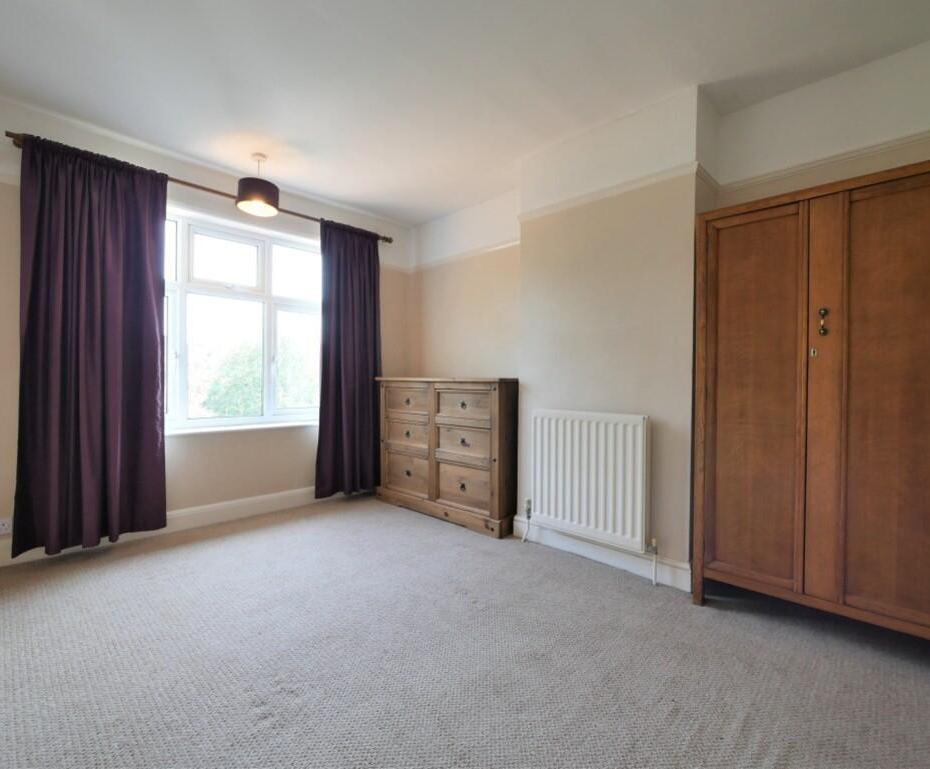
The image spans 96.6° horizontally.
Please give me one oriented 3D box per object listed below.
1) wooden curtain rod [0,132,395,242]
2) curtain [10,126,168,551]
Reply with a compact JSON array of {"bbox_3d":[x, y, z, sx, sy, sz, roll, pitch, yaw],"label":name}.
[{"bbox_3d":[-1.573,-1.347,3.066,2.452,0.055,0.075,0,1,-43],"label":"wooden curtain rod"},{"bbox_3d":[-2.188,-0.209,2.465,0.665,2.300,0.150,0,1,-43],"label":"curtain"}]

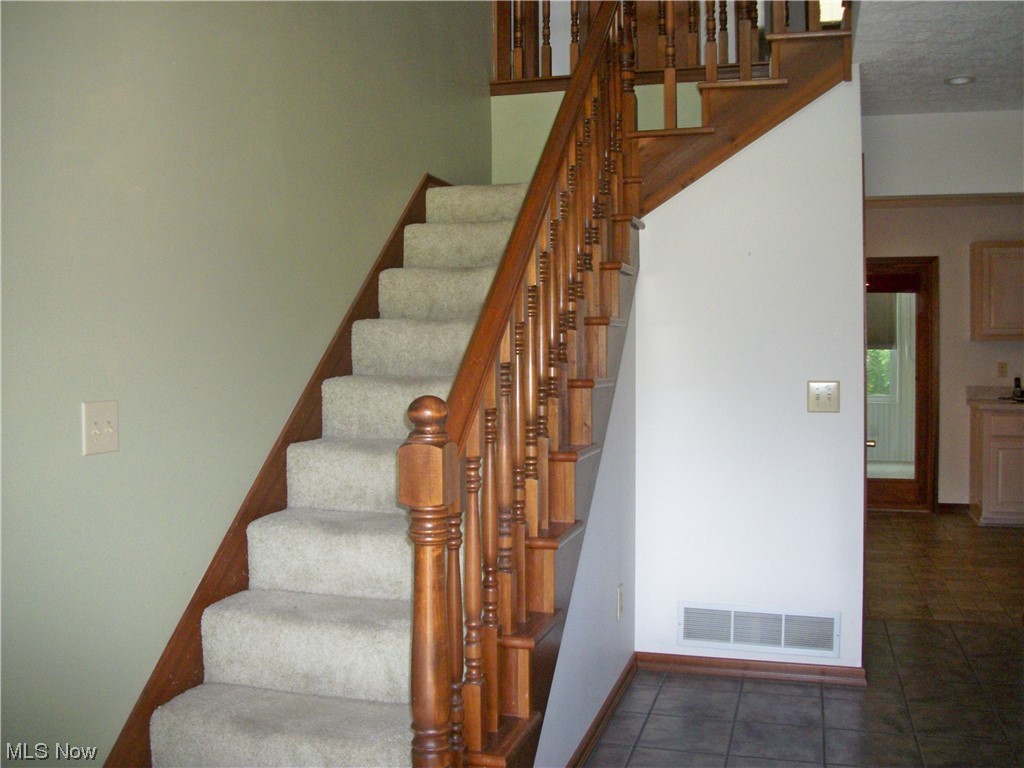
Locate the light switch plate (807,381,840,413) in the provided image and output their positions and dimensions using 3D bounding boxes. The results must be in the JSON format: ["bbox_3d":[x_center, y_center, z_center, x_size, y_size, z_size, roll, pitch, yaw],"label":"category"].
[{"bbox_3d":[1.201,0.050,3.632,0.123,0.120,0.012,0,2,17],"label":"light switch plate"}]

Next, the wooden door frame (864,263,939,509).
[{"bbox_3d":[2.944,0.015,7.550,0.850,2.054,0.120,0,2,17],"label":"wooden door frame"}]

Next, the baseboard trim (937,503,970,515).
[{"bbox_3d":[3.475,0.986,7.389,0.249,0.085,0.017,0,2,17],"label":"baseboard trim"}]

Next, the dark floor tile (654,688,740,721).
[{"bbox_3d":[0.683,1.185,3.486,0.297,0.010,0.295,0,2,17],"label":"dark floor tile"}]

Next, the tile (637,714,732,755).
[{"bbox_3d":[0.594,1.193,3.199,0.297,0.010,0.295,0,2,17],"label":"tile"}]

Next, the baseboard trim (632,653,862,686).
[{"bbox_3d":[0.931,1.134,3.751,0.898,0.072,0.022,0,2,17],"label":"baseboard trim"}]

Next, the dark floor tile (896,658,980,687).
[{"bbox_3d":[1.706,1.155,3.785,0.297,0.010,0.295,0,2,17],"label":"dark floor tile"}]

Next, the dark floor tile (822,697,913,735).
[{"bbox_3d":[1.252,1.176,3.314,0.297,0.010,0.295,0,2,17],"label":"dark floor tile"}]

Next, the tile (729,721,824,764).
[{"bbox_3d":[0.879,1.189,3.113,0.297,0.010,0.295,0,2,17],"label":"tile"}]

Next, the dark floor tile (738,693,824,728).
[{"bbox_3d":[0.969,1.181,3.399,0.297,0.010,0.295,0,2,17],"label":"dark floor tile"}]

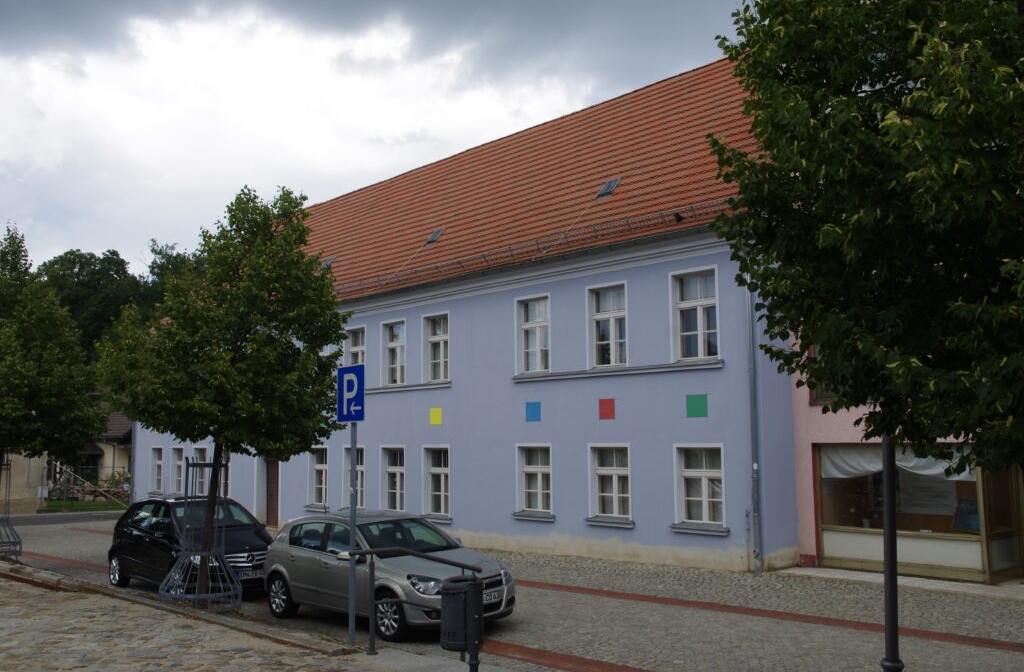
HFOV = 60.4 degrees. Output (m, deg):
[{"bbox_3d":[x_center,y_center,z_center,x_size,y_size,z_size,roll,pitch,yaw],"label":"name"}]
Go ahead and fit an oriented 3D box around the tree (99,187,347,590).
[{"bbox_3d":[-4.522,0.938,13.846,3.850,6.450,3.850,2,-7,-19],"label":"tree"}]

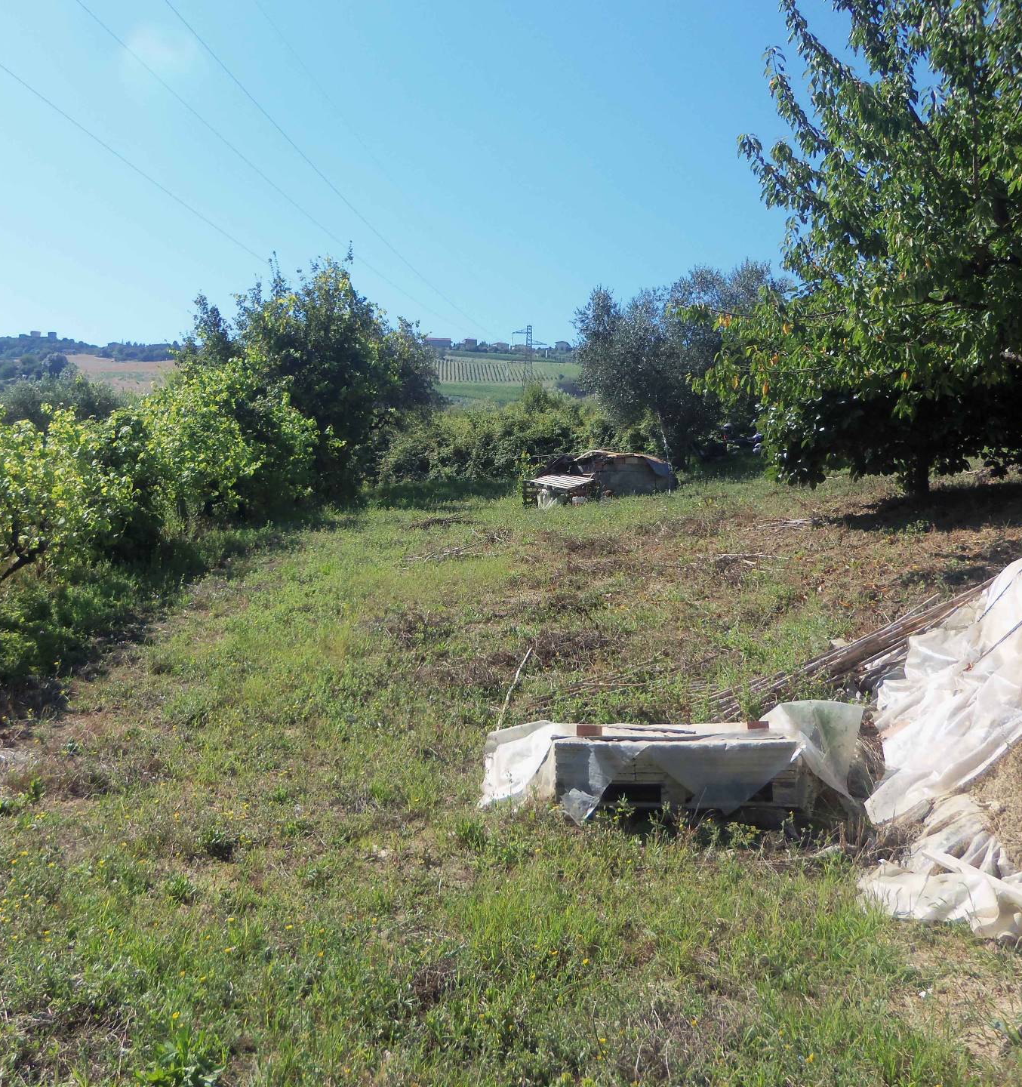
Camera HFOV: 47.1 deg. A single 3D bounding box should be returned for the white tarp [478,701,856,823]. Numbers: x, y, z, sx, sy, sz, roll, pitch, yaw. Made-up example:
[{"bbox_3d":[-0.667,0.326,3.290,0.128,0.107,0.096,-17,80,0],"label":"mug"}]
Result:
[{"bbox_3d":[0.735,1.042,5.700,1.750,0.460,0.750,0,7,0],"label":"white tarp"}]

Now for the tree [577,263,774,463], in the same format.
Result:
[{"bbox_3d":[3.424,-3.682,25.000,4.300,4.300,4.000,0,7,0],"label":"tree"}]

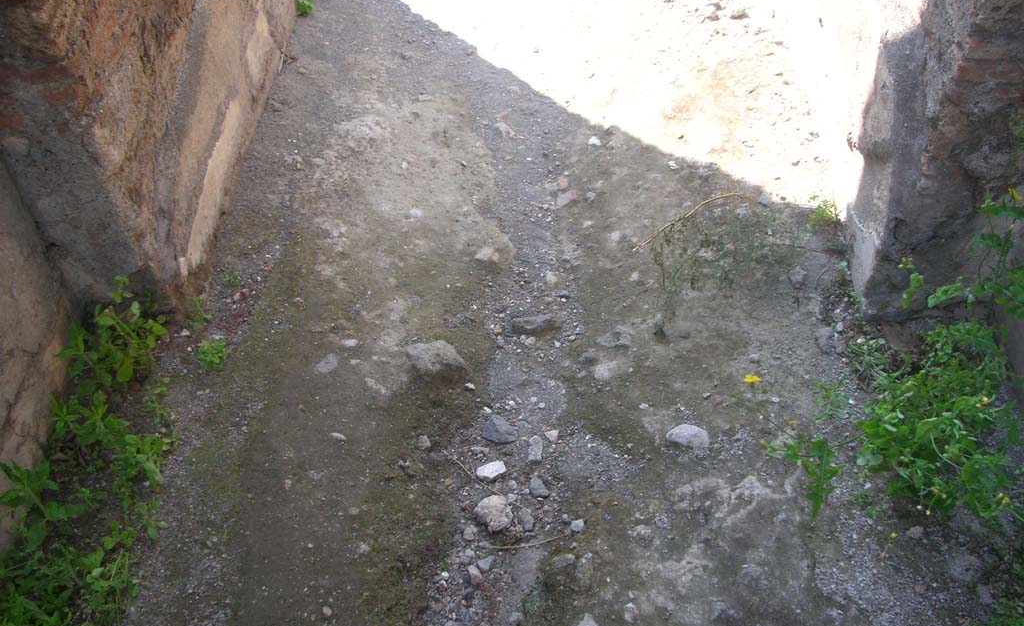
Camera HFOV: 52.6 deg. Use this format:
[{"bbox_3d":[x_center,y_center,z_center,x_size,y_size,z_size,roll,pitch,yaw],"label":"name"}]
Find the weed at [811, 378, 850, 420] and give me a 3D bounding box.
[{"bbox_3d":[0.623,0.169,2.023,0.068,0.050,0.073,-2,46,0],"label":"weed"}]

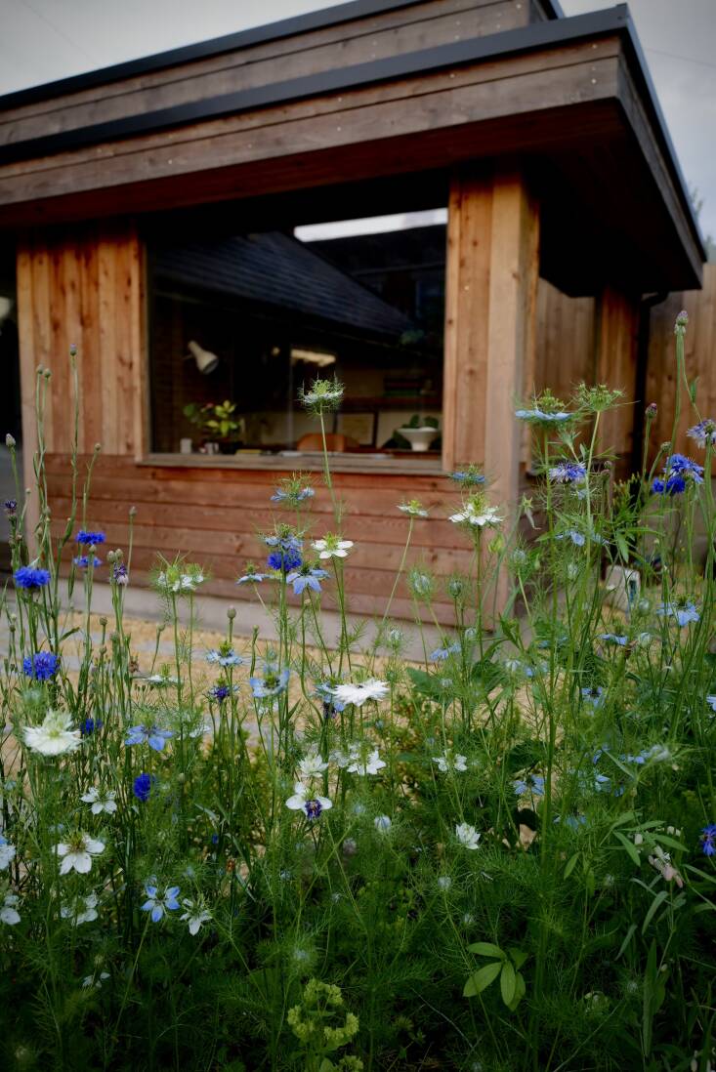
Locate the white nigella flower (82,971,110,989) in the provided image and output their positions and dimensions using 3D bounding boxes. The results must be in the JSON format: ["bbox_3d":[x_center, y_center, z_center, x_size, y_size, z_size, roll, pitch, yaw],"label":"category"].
[{"bbox_3d":[-0.361,0.612,1.150,0.036,0.012,0.036,-1,7,-18],"label":"white nigella flower"}]

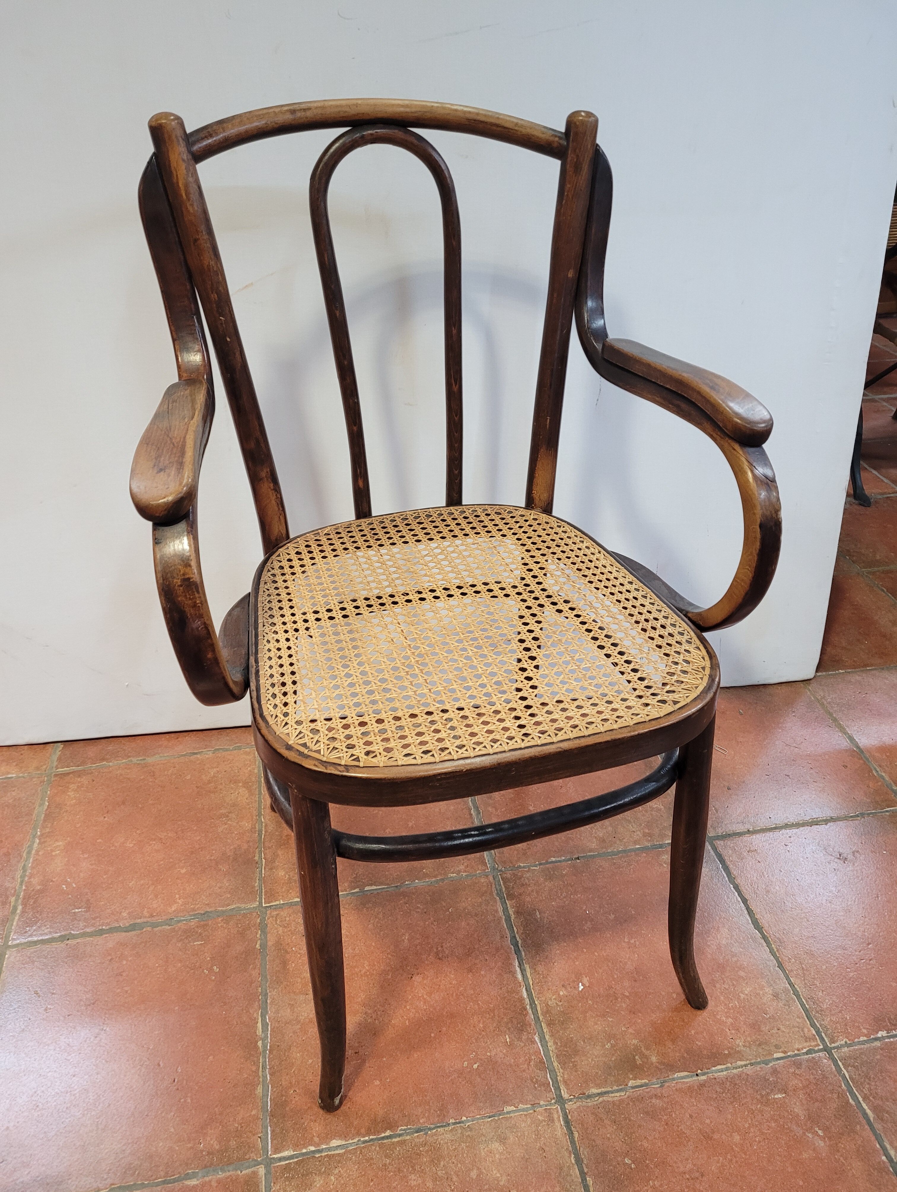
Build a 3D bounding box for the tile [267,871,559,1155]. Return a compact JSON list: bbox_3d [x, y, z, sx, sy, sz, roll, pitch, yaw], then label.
[{"bbox_3d":[-0.062,0.482,1.075,0.306,0.010,0.306,-6,34,-9],"label":"tile"}]

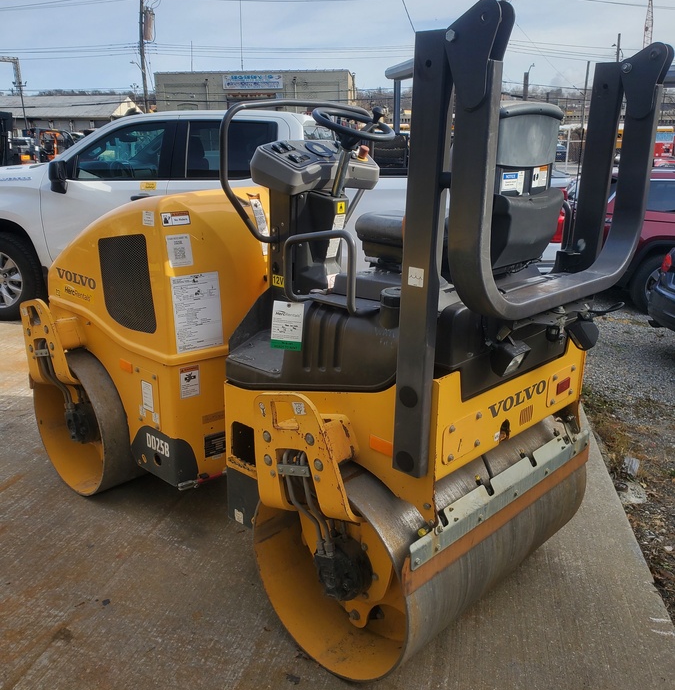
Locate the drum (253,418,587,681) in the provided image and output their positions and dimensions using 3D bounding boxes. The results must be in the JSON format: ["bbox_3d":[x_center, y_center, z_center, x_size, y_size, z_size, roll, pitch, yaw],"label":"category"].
[{"bbox_3d":[0.358,0.641,2.649,0.742,0.742,1.182,18,24,42],"label":"drum"}]

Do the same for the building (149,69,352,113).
[{"bbox_3d":[-5.409,-17.138,50.749,13.192,5.434,10.000,2,18,5],"label":"building"}]

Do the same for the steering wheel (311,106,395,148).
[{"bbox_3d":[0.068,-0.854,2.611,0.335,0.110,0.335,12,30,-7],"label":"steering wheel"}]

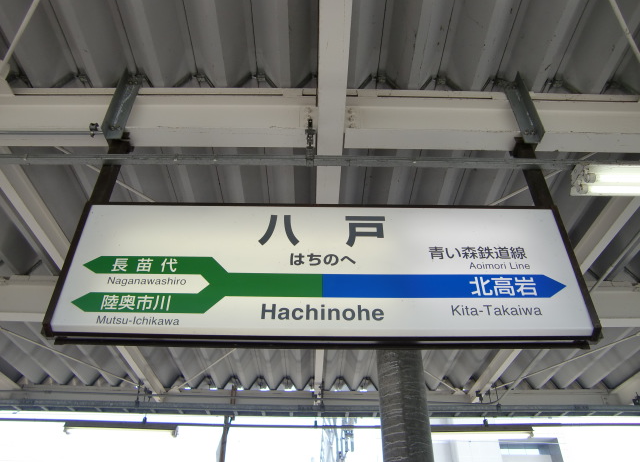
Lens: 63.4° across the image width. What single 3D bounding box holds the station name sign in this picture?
[{"bbox_3d":[0.013,0.174,2.168,2.090,0.620,0.145,0,-38,0],"label":"station name sign"}]

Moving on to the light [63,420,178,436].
[{"bbox_3d":[-2.179,2.163,5.670,1.250,0.120,0.110,0,-38,0],"label":"light"}]

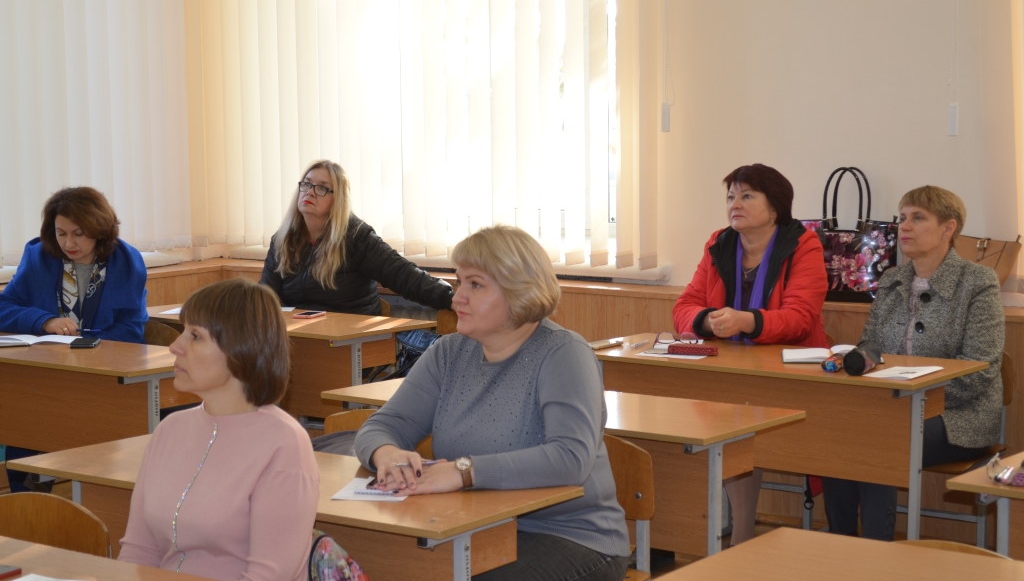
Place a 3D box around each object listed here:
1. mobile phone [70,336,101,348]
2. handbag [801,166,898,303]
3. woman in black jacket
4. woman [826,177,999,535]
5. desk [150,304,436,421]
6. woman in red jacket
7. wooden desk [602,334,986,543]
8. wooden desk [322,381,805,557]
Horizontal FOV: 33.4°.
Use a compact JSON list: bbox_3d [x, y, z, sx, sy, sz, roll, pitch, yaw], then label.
[{"bbox_3d":[-1.415,0.175,5.660,0.077,0.013,0.155,-1,5,-7],"label":"mobile phone"},{"bbox_3d":[1.178,-0.191,6.007,0.360,0.485,0.150,4,7,38],"label":"handbag"},{"bbox_3d":[-0.613,0.182,6.282,0.820,1.330,0.700,3,6,34],"label":"woman in black jacket"},{"bbox_3d":[1.210,0.314,5.115,0.540,1.260,0.760,4,7,38],"label":"woman"},{"bbox_3d":[-0.851,0.491,5.936,1.200,0.770,0.500,4,7,39],"label":"desk"},{"bbox_3d":[0.805,0.242,5.601,0.550,1.320,0.700,4,7,38],"label":"woman in red jacket"},{"bbox_3d":[0.736,0.572,5.064,1.200,0.760,0.500,4,7,38],"label":"wooden desk"},{"bbox_3d":[0.107,0.650,4.435,1.200,0.725,0.500,4,7,37],"label":"wooden desk"}]

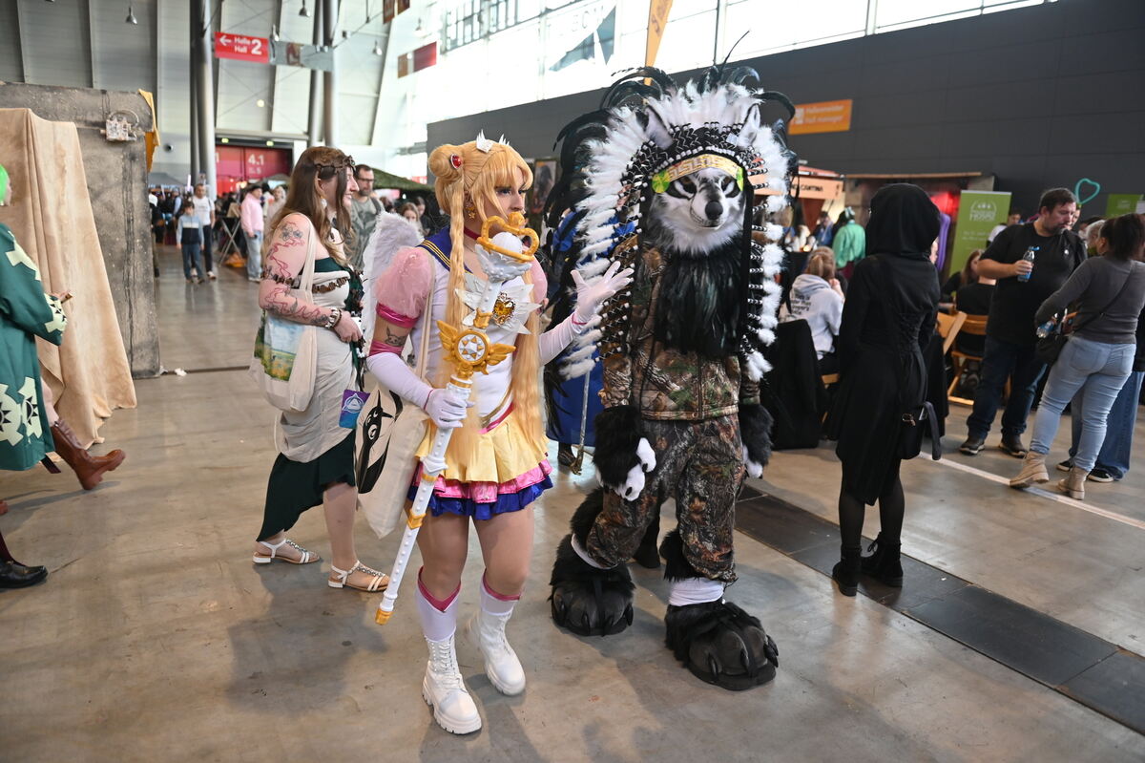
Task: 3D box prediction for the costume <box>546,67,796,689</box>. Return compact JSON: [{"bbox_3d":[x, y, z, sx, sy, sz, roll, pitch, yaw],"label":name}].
[{"bbox_3d":[0.341,-0.049,2.693,0.860,2.000,0.780,0,13,-8],"label":"costume"}]

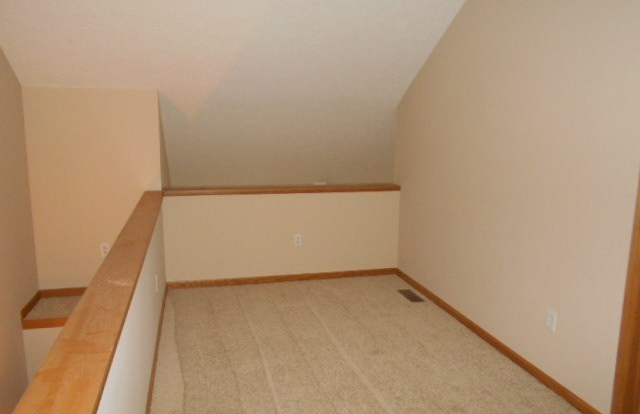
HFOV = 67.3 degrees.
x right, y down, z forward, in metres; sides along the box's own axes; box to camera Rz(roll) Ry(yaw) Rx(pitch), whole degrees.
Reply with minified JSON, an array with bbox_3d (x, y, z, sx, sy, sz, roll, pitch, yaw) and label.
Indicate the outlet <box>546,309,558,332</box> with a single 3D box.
[{"bbox_3d":[1.356,0.666,2.819,0.010,0.115,0.072,-1,10,-15],"label":"outlet"}]

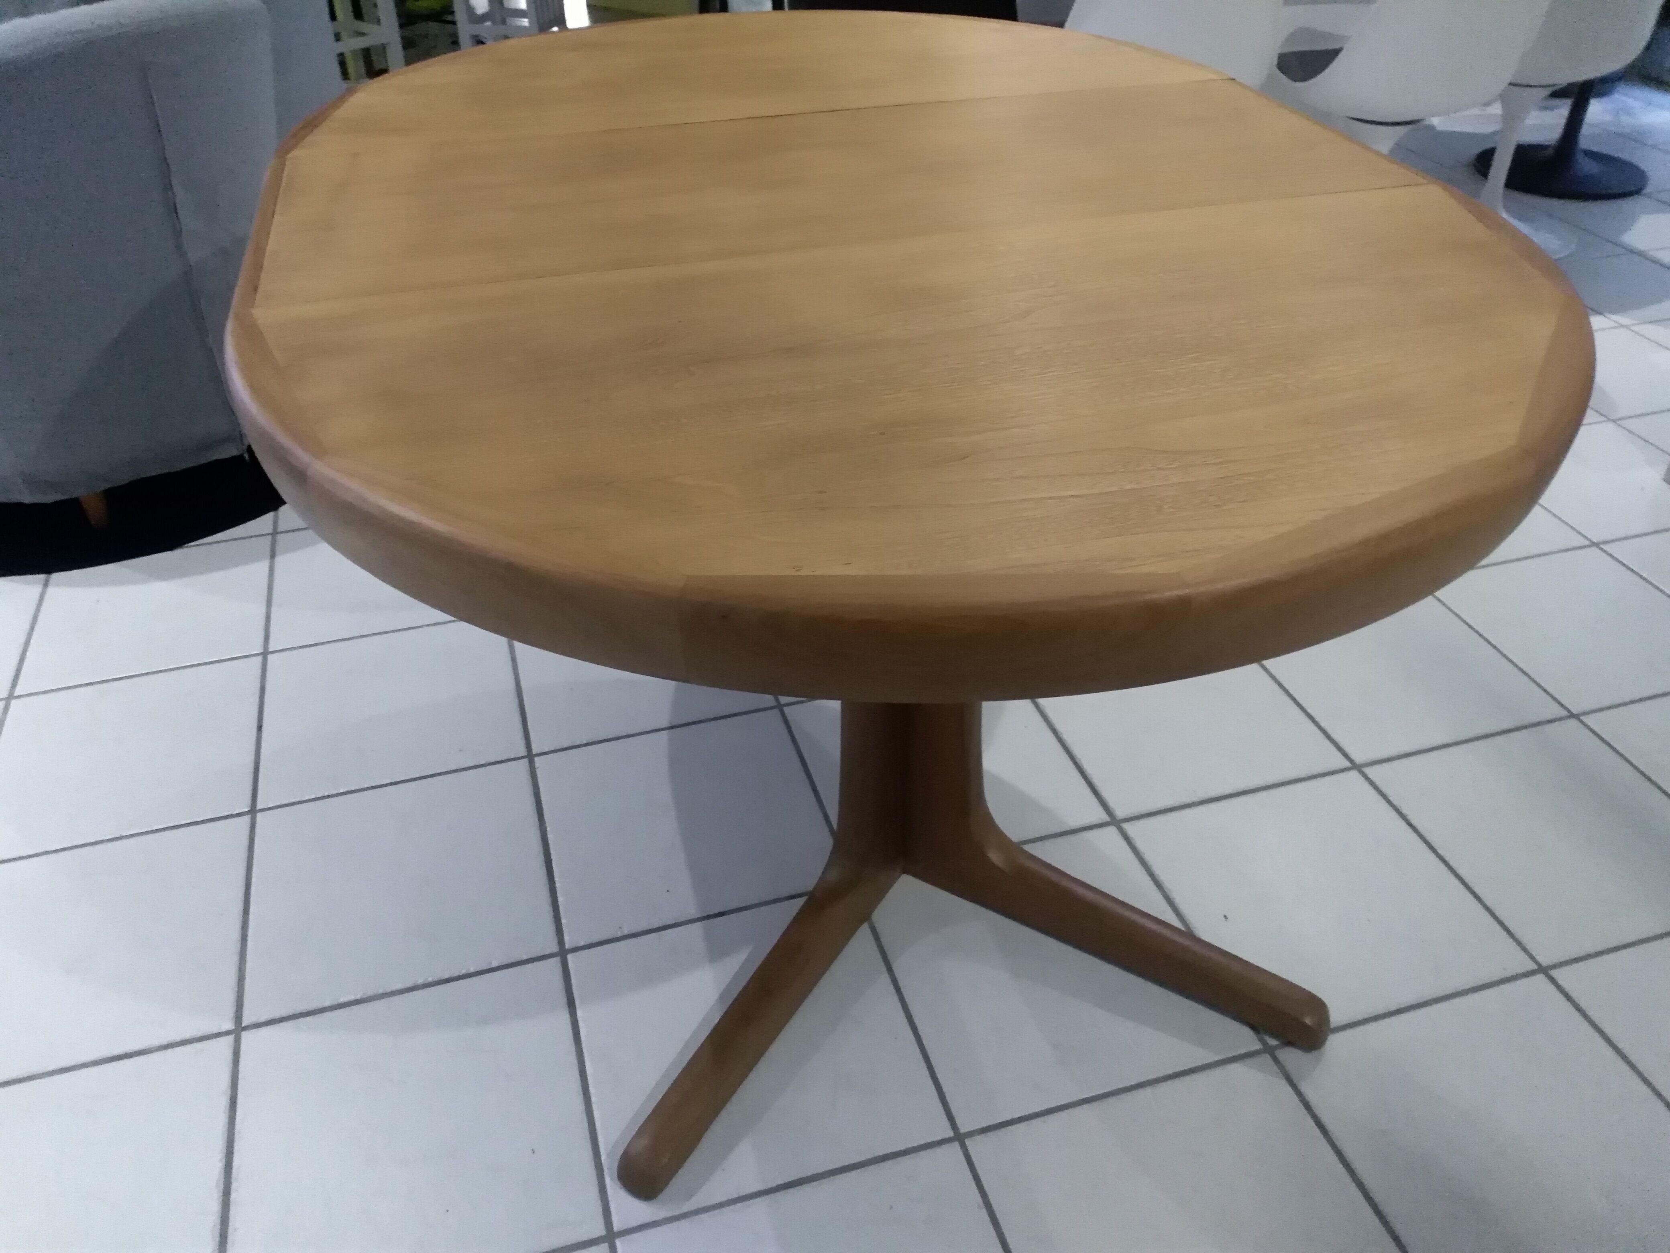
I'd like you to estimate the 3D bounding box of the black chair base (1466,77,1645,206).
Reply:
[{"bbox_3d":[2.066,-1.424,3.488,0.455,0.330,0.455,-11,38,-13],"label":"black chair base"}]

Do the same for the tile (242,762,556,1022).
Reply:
[{"bbox_3d":[-0.510,0.299,1.475,0.328,0.010,0.328,-11,38,-13],"label":"tile"}]

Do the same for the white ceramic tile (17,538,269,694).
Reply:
[{"bbox_3d":[-1.030,-0.024,1.915,0.328,0.010,0.328,-11,38,-13],"label":"white ceramic tile"}]

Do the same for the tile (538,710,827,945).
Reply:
[{"bbox_3d":[-0.188,0.238,1.553,0.328,0.010,0.328,-11,38,-13],"label":"tile"}]

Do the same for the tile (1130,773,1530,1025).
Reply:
[{"bbox_3d":[0.555,0.310,1.450,0.328,0.010,0.328,-11,38,-13],"label":"tile"}]

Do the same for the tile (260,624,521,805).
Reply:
[{"bbox_3d":[-0.609,0.107,1.734,0.328,0.010,0.328,-11,38,-13],"label":"tile"}]

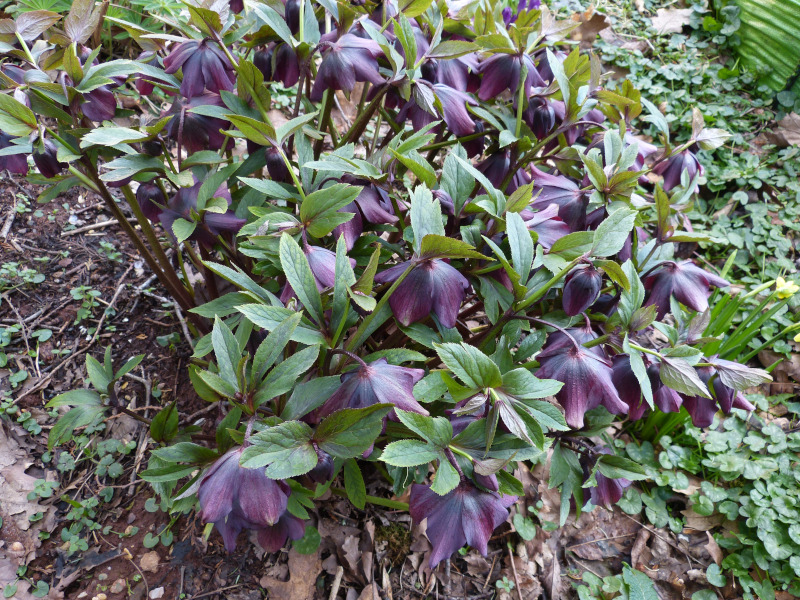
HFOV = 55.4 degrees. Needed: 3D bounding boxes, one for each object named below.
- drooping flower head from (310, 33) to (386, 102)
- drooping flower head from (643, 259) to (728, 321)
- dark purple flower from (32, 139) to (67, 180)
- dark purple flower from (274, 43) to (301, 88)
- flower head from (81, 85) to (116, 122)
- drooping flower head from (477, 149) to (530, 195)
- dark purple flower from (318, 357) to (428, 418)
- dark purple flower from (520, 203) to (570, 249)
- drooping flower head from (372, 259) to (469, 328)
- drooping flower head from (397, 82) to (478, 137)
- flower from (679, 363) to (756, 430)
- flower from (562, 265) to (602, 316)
[{"bbox_3d":[-0.055,-0.244,0.800,0.077,0.053,0.066,0,37,0],"label":"drooping flower head"},{"bbox_3d":[0.247,-0.008,0.660,0.074,0.044,0.068,12,36,23],"label":"drooping flower head"},{"bbox_3d":[-0.331,-0.134,0.720,0.030,0.037,0.030,-6,29,-8],"label":"dark purple flower"},{"bbox_3d":[-0.122,-0.254,0.820,0.033,0.046,0.034,0,37,0],"label":"dark purple flower"},{"bbox_3d":[-0.297,-0.194,0.750,0.042,0.038,0.040,-6,29,-8],"label":"flower head"},{"bbox_3d":[0.095,-0.117,0.700,0.050,0.042,0.048,13,31,15],"label":"drooping flower head"},{"bbox_3d":[-0.022,0.072,0.610,0.084,0.046,0.070,0,37,0],"label":"dark purple flower"},{"bbox_3d":[0.134,-0.069,0.710,0.055,0.043,0.055,3,33,13],"label":"dark purple flower"},{"bbox_3d":[0.017,-0.005,0.585,0.070,0.046,0.064,0,19,0],"label":"drooping flower head"},{"bbox_3d":[0.037,-0.194,0.780,0.080,0.049,0.066,0,37,0],"label":"drooping flower head"},{"bbox_3d":[0.277,0.082,0.660,0.066,0.046,0.058,0,37,0],"label":"flower"},{"bbox_3d":[0.139,-0.007,0.580,0.029,0.037,0.029,0,27,0],"label":"flower"}]

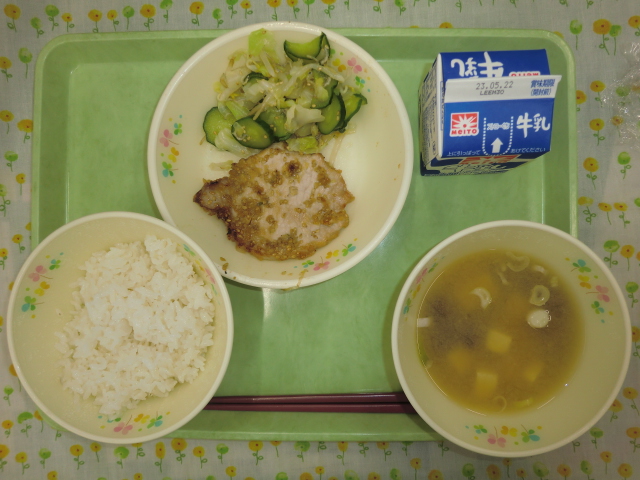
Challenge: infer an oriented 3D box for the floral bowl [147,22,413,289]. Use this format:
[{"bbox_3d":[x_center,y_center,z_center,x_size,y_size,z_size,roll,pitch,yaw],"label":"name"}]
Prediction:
[{"bbox_3d":[-0.024,-0.051,0.311,0.162,0.036,0.162,0,89,2],"label":"floral bowl"}]

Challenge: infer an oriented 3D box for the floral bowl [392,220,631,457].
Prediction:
[{"bbox_3d":[0.107,0.055,0.295,0.131,0.055,0.131,0,89,2],"label":"floral bowl"}]

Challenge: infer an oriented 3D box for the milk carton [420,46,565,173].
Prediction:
[{"bbox_3d":[0.094,-0.073,0.282,0.058,0.084,0.058,-2,89,2],"label":"milk carton"}]

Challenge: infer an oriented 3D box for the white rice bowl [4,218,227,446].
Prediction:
[{"bbox_3d":[-0.114,0.051,0.302,0.131,0.055,0.131,0,89,2],"label":"white rice bowl"}]

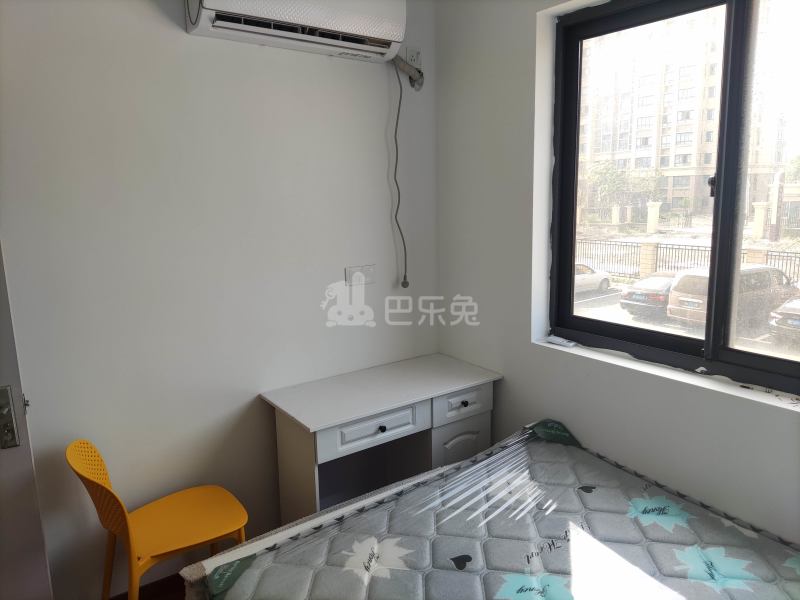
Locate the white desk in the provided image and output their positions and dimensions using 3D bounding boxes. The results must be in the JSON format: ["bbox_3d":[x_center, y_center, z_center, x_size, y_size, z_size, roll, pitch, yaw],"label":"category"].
[{"bbox_3d":[-0.053,0.753,2.759,1.000,0.755,0.510,-9,13,-35],"label":"white desk"}]

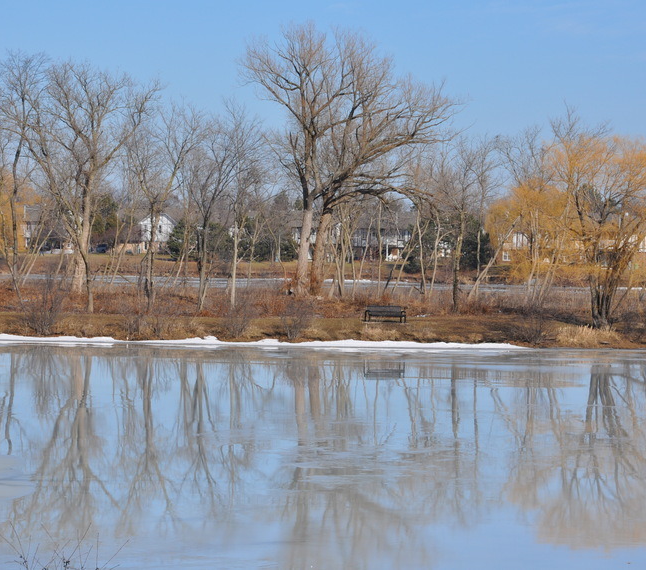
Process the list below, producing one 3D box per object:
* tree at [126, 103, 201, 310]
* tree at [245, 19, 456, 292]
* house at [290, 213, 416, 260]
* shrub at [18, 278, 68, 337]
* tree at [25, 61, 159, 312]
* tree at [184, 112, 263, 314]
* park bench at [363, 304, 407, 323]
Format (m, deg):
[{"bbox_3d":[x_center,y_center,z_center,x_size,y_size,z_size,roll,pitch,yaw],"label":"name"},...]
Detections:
[{"bbox_3d":[-8.072,-3.947,153.000,3.740,10.580,3.700,1,1,0],"label":"tree"},{"bbox_3d":[1.484,-7.335,176.000,12.570,15.890,11.500,1,1,0],"label":"tree"},{"bbox_3d":[4.457,-7.861,490.000,19.500,8.000,10.500,1,1,0],"label":"house"},{"bbox_3d":[-13.407,1.075,144.500,2.290,2.770,2.200,1,1,0],"label":"shrub"},{"bbox_3d":[-13.400,-5.875,175.000,7.760,14.240,7.500,1,1,0],"label":"tree"},{"bbox_3d":[-5.170,-3.871,154.000,3.970,10.440,3.800,1,1,0],"label":"tree"},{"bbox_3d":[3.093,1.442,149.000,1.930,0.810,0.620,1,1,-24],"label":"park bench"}]

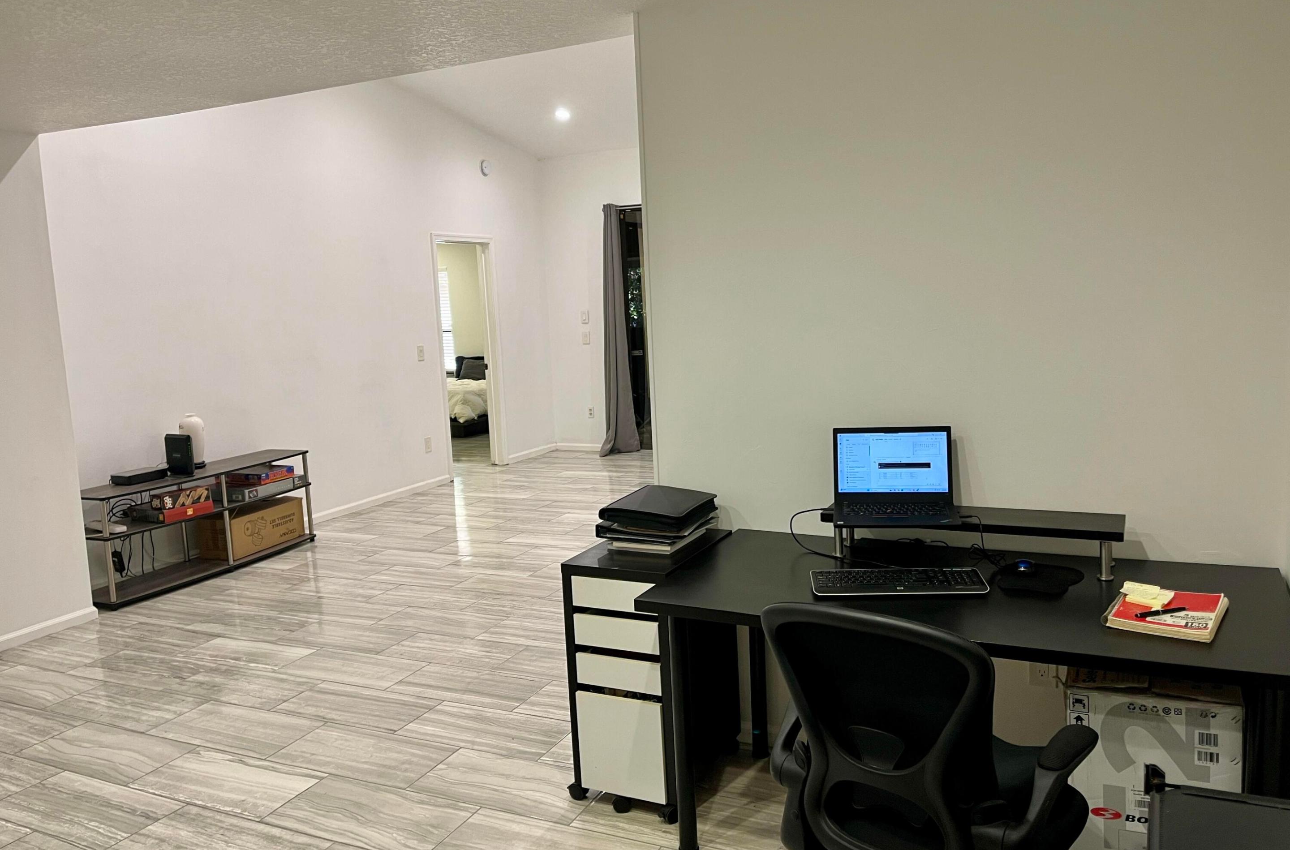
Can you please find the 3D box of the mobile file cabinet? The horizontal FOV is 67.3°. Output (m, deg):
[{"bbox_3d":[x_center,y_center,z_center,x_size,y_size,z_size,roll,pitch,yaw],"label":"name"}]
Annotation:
[{"bbox_3d":[0.037,0.755,3.085,0.350,0.750,0.500,1,9,26],"label":"mobile file cabinet"}]

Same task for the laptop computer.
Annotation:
[{"bbox_3d":[0.699,0.146,2.711,0.335,0.238,0.265,-1,8,12],"label":"laptop computer"}]

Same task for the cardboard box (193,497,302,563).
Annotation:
[{"bbox_3d":[-2.482,0.653,6.138,0.265,0.247,0.613,1,8,22],"label":"cardboard box"}]

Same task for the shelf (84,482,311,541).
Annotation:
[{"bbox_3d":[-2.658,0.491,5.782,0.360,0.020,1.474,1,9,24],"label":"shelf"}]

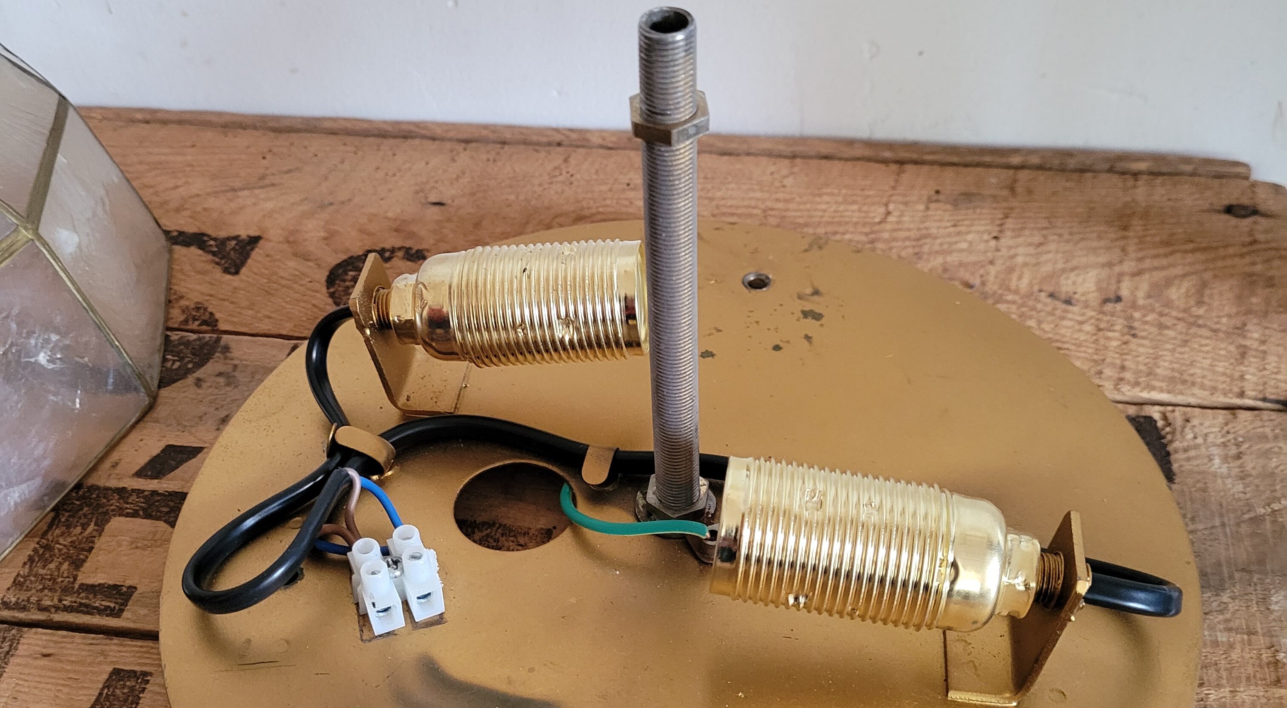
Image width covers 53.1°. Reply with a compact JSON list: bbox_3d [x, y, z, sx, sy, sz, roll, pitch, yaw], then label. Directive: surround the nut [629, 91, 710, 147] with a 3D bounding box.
[{"bbox_3d":[0.005,-0.042,0.227,0.014,0.004,0.016,-4,41,-2],"label":"nut"}]

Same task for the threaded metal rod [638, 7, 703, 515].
[{"bbox_3d":[0.006,-0.010,0.254,0.010,0.120,0.010,-1,41,1],"label":"threaded metal rod"}]

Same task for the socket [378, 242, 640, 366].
[{"bbox_3d":[-0.031,-0.011,0.300,0.062,0.028,0.028,-3,41,4],"label":"socket"}]

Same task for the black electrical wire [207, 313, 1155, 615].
[{"bbox_3d":[0.008,0.028,0.279,0.207,0.033,0.081,3,41,5],"label":"black electrical wire"}]

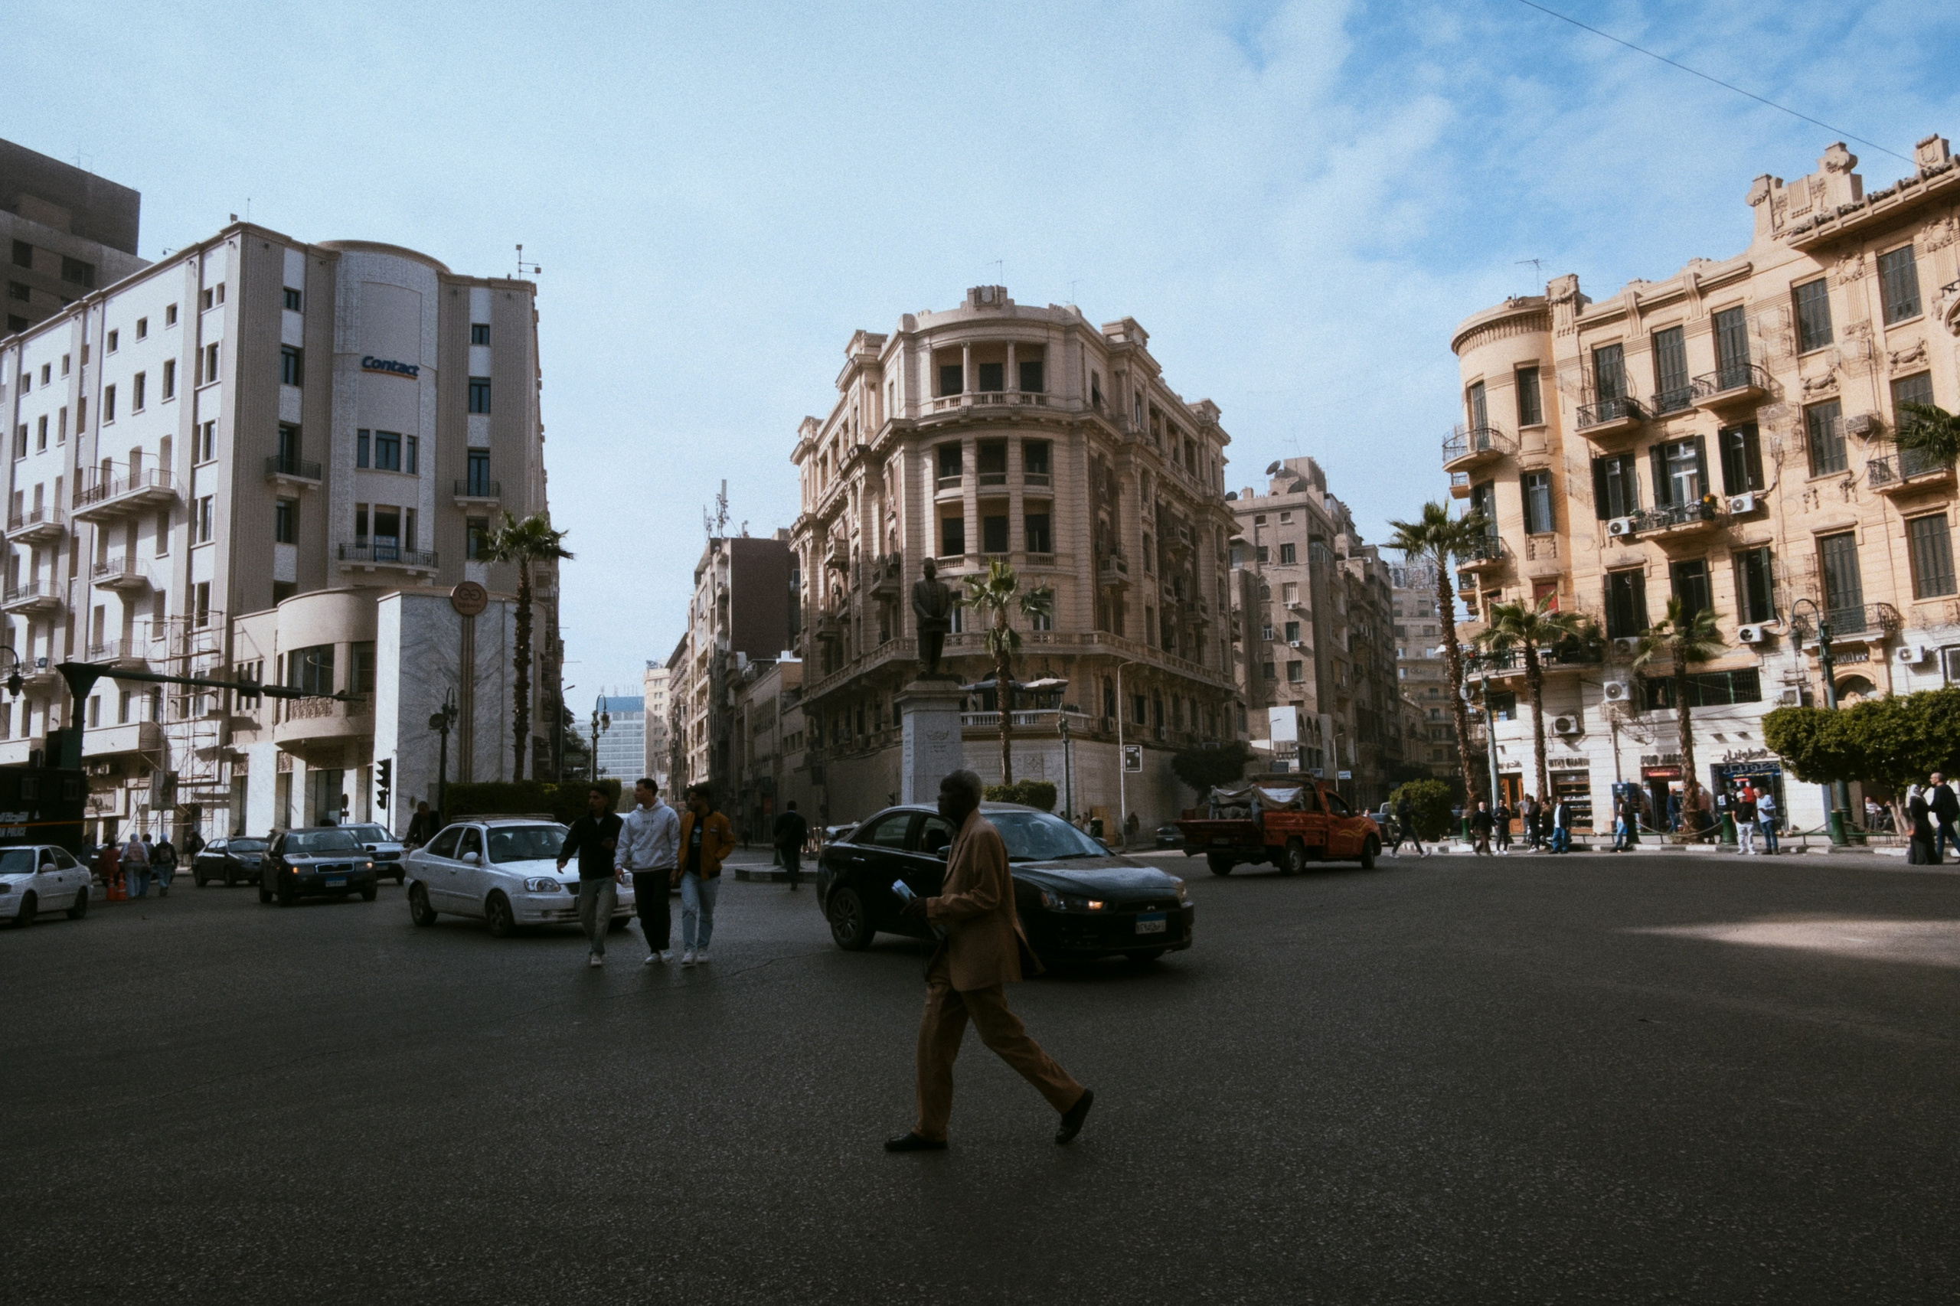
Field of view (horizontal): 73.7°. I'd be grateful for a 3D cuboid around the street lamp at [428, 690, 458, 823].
[{"bbox_3d":[-18.790,4.334,45.810,1.100,6.169,0.800,-6,-8,35],"label":"street lamp"}]

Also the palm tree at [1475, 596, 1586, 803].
[{"bbox_3d":[19.553,2.354,46.559,3.700,8.639,3.700,-1,-7,0],"label":"palm tree"}]

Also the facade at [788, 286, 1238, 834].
[{"bbox_3d":[1.264,-3.290,80.497,29.500,29.432,27.000,-2,-7,4],"label":"facade"}]

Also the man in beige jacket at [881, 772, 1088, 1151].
[{"bbox_3d":[0.022,1.339,5.779,0.860,1.636,0.540,-1,-7,0],"label":"man in beige jacket"}]

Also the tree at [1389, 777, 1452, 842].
[{"bbox_3d":[16.844,6.031,50.139,2.500,2.352,2.500,-1,-7,0],"label":"tree"}]

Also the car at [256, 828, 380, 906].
[{"bbox_3d":[-13.068,4.201,25.837,1.720,1.430,4.350,3,-9,-35],"label":"car"}]

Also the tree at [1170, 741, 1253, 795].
[{"bbox_3d":[10.272,6.248,57.667,3.700,4.651,3.400,-2,-7,0],"label":"tree"}]

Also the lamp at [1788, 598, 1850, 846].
[{"bbox_3d":[21.249,1.725,32.728,1.250,6.253,0.600,-1,-7,-7],"label":"lamp"}]

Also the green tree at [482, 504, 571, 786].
[{"bbox_3d":[-16.874,1.289,49.208,3.400,13.475,3.400,-1,-7,0],"label":"green tree"}]

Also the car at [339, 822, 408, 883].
[{"bbox_3d":[-16.321,5.191,33.999,1.790,1.630,4.300,5,-9,-42],"label":"car"}]

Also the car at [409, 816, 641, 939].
[{"bbox_3d":[-6.248,2.949,17.574,1.690,1.460,4.280,5,-9,-43],"label":"car"}]

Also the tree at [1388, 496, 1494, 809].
[{"bbox_3d":[15.918,0.614,44.243,3.500,11.589,3.400,-2,-7,0],"label":"tree"}]

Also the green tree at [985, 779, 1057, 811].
[{"bbox_3d":[1.448,6.595,52.589,3.400,2.881,3.100,-2,-7,0],"label":"green tree"}]

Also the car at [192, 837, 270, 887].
[{"bbox_3d":[-21.566,6.079,38.348,4.350,1.430,1.690,-8,-9,42],"label":"car"}]

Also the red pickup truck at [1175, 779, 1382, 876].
[{"bbox_3d":[5.911,3.277,25.038,1.780,1.850,5.150,-7,-9,39],"label":"red pickup truck"}]

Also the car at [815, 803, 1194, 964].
[{"bbox_3d":[0.097,2.241,12.931,1.770,1.490,4.560,4,-9,-37],"label":"car"}]

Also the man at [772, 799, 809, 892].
[{"bbox_3d":[-3.665,3.738,25.274,0.620,1.716,0.450,-2,-7,4],"label":"man"}]

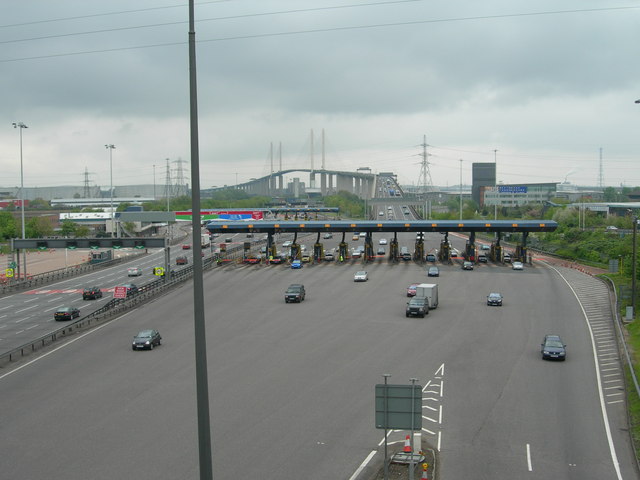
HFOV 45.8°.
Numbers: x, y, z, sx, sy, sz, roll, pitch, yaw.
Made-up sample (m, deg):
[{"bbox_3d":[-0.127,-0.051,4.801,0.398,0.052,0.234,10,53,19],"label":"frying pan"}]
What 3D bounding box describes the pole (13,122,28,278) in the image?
[{"bbox_3d":[-45.970,-5.615,117.275,2.300,24.800,2.000,-1,4,0],"label":"pole"}]

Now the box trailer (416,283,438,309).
[{"bbox_3d":[12.675,6.666,89.540,1.967,2.597,3.094,1,4,19],"label":"box trailer"}]

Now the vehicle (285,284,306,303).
[{"bbox_3d":[-3.113,6.817,96.473,1.869,1.913,4.499,0,4,5],"label":"vehicle"}]

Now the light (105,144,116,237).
[{"bbox_3d":[-42.077,-7.391,153.287,2.200,23.600,2.000,-1,4,0],"label":"light"}]

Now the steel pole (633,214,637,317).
[{"bbox_3d":[31.355,2.739,75.500,0.360,10.200,0.360,-1,4,0],"label":"steel pole"}]

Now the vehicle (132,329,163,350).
[{"bbox_3d":[-15.866,9.112,69.749,1.680,1.450,3.900,0,4,3],"label":"vehicle"}]

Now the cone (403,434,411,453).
[{"bbox_3d":[4.769,11.039,41.087,0.460,0.920,0.460,-1,4,0],"label":"cone"}]

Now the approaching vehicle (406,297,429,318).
[{"bbox_3d":[10.960,7.467,84.607,1.896,1.796,4.497,0,4,14],"label":"approaching vehicle"}]

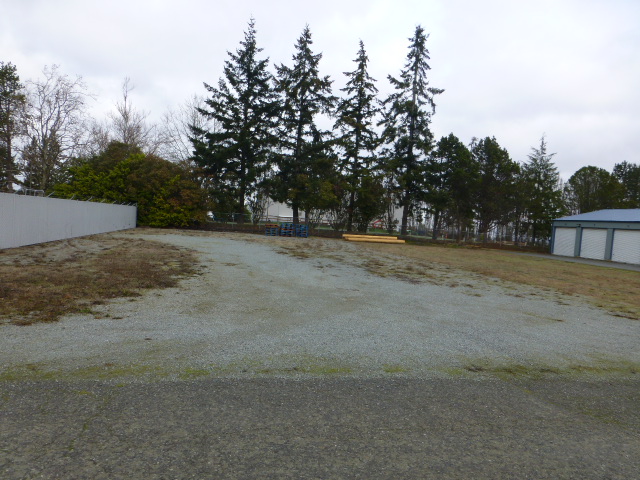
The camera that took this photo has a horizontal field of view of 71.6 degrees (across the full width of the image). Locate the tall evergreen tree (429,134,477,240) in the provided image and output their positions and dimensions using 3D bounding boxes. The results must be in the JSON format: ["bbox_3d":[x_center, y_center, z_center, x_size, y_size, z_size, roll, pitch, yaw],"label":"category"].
[{"bbox_3d":[16.330,-6.400,54.690,5.550,13.090,5.380,4,3,16],"label":"tall evergreen tree"}]

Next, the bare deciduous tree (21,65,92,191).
[{"bbox_3d":[-31.810,-11.690,53.560,8.450,18.680,8.200,1,3,-31],"label":"bare deciduous tree"}]

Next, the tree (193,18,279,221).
[{"bbox_3d":[-10.740,-14.980,56.400,10.420,25.790,10.110,2,3,-11],"label":"tree"}]

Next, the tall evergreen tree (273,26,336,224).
[{"bbox_3d":[-1.970,-14.300,56.410,7.760,25.190,7.520,3,3,-3],"label":"tall evergreen tree"}]

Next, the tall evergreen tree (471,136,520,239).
[{"bbox_3d":[21.700,-6.220,54.700,5.790,12.970,5.620,4,3,21],"label":"tall evergreen tree"}]

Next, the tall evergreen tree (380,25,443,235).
[{"bbox_3d":[11.520,-13.740,55.880,7.310,26.270,7.090,3,3,11],"label":"tall evergreen tree"}]

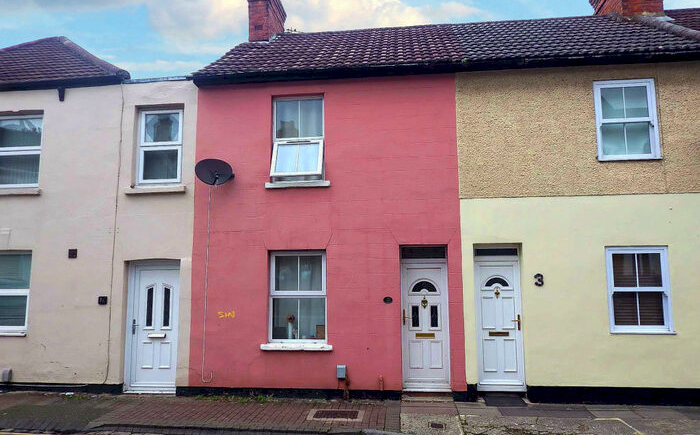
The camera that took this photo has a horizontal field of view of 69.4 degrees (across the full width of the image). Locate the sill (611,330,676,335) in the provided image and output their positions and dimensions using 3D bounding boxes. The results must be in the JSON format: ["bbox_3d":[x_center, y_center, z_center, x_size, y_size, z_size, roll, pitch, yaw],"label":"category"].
[{"bbox_3d":[4.395,1.732,7.606,0.941,0.052,0.111,-1,-7,6],"label":"sill"}]

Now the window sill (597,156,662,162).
[{"bbox_3d":[4.375,-0.908,7.938,0.973,0.052,0.111,-1,-7,6],"label":"window sill"}]

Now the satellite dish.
[{"bbox_3d":[-2.243,-0.754,8.398,0.600,0.500,0.420,3,-18,-22],"label":"satellite dish"}]

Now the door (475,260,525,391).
[{"bbox_3d":[2.361,1.699,7.975,0.741,2.008,0.081,-1,-7,6],"label":"door"}]

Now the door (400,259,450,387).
[{"bbox_3d":[1.210,1.740,8.104,0.753,2.018,0.081,-1,-7,6],"label":"door"}]

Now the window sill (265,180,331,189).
[{"bbox_3d":[-0.863,-0.537,8.517,1.108,0.094,0.181,-1,-7,6],"label":"window sill"}]

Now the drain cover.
[{"bbox_3d":[-0.182,2.810,7.133,0.614,0.035,0.453,-1,-7,6],"label":"drain cover"}]

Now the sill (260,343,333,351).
[{"bbox_3d":[-0.846,2.090,8.187,1.183,0.096,0.181,-1,-7,6],"label":"sill"}]

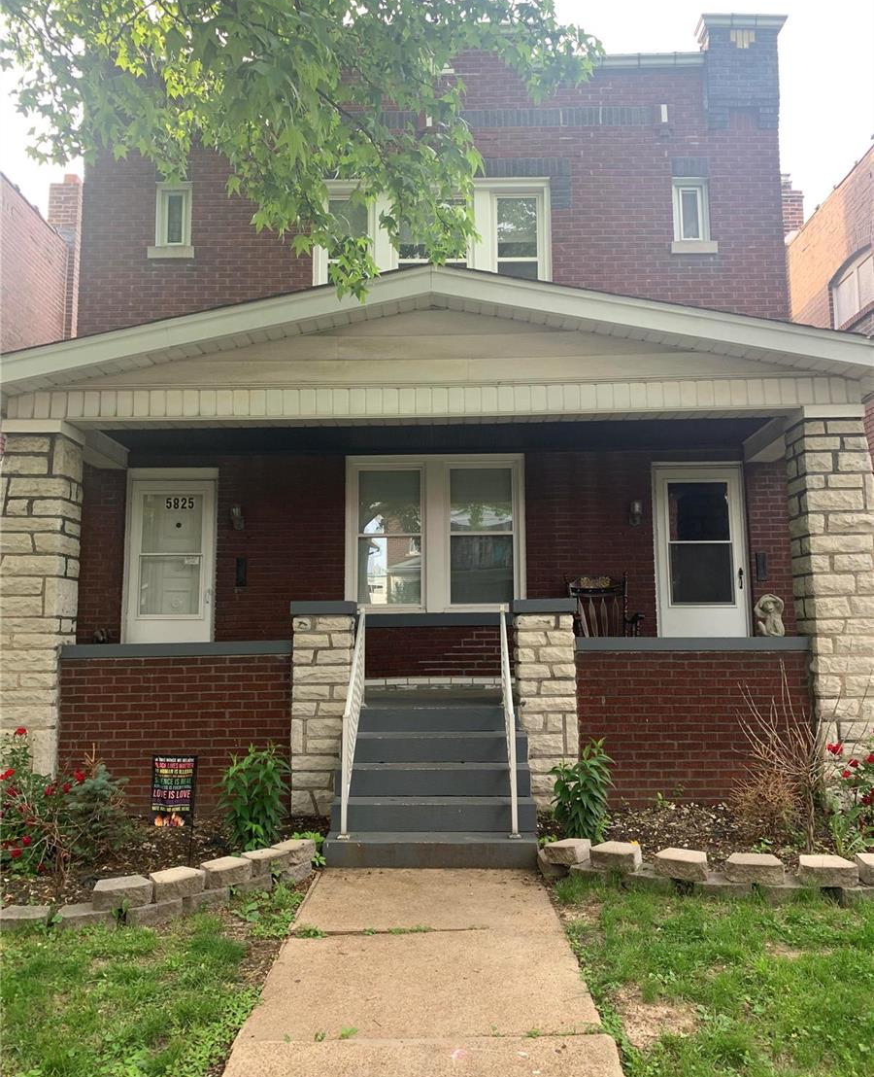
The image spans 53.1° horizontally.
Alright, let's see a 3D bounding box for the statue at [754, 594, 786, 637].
[{"bbox_3d":[2.548,0.593,6.749,0.216,0.329,0.220,0,-7,1],"label":"statue"}]

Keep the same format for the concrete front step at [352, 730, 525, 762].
[{"bbox_3d":[-0.017,1.529,6.405,1.344,0.181,0.312,0,-7,1],"label":"concrete front step"}]

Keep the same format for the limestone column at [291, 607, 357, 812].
[{"bbox_3d":[-0.867,1.284,6.753,0.475,1.580,0.420,0,-7,1],"label":"limestone column"}]

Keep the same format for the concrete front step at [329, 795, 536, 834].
[{"bbox_3d":[-0.025,1.805,5.747,1.337,0.175,0.296,0,-7,1],"label":"concrete front step"}]

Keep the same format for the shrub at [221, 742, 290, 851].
[{"bbox_3d":[-1.201,1.657,5.767,0.460,0.610,0.420,-1,-7,2],"label":"shrub"}]

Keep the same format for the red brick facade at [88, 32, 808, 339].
[{"bbox_3d":[-0.088,-3.642,9.018,7.190,3.370,0.320,-1,-7,2],"label":"red brick facade"}]

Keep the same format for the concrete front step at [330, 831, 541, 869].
[{"bbox_3d":[-0.034,1.892,5.340,1.272,0.141,0.320,-1,-7,2],"label":"concrete front step"}]

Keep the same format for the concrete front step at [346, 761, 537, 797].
[{"bbox_3d":[-0.022,1.646,5.985,1.305,0.178,0.320,-1,-7,2],"label":"concrete front step"}]

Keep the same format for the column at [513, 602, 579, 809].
[{"bbox_3d":[0.826,1.250,6.690,0.472,1.521,0.470,-1,-7,2],"label":"column"}]

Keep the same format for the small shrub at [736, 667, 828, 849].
[{"bbox_3d":[2.102,1.334,5.339,0.495,1.089,0.500,0,-7,1],"label":"small shrub"}]

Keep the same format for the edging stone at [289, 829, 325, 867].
[{"bbox_3d":[-0.873,1.885,5.225,0.180,0.100,0.290,-3,-7,23],"label":"edging stone"}]

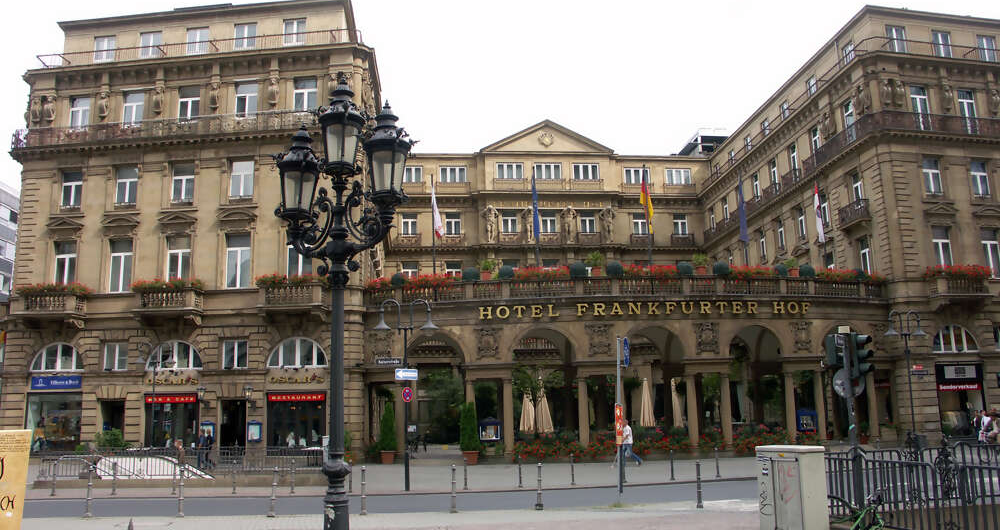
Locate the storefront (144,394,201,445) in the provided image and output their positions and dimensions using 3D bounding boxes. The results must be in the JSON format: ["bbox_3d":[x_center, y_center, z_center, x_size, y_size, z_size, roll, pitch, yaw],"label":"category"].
[{"bbox_3d":[-15.353,7.245,37.690,2.500,2.500,0.400,-3,-11,6],"label":"storefront"}]

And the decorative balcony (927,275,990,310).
[{"bbox_3d":[22.134,1.349,39.265,2.900,1.700,0.950,1,-11,-14],"label":"decorative balcony"}]

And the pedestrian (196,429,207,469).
[{"bbox_3d":[-12.464,7.682,33.816,0.450,1.670,0.480,-1,-10,-2],"label":"pedestrian"}]

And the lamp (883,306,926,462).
[{"bbox_3d":[14.609,4.250,28.834,1.780,5.279,0.520,2,-11,-16],"label":"lamp"}]

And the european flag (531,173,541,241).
[{"bbox_3d":[1.614,-2.651,36.573,0.380,3.050,0.280,-1,-10,0],"label":"european flag"}]

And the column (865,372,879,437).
[{"bbox_3d":[16.483,6.238,35.902,0.420,2.900,0.420,0,-10,-6],"label":"column"}]

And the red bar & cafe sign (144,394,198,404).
[{"bbox_3d":[-15.387,6.281,37.773,2.450,0.330,0.120,-3,-11,6],"label":"red bar & cafe sign"}]

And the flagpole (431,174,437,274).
[{"bbox_3d":[-2.908,-1.416,35.379,0.110,5.289,0.110,-5,-11,11],"label":"flagpole"}]

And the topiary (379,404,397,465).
[{"bbox_3d":[-4.951,7.416,35.600,0.750,2.650,0.750,-1,-11,0],"label":"topiary"}]

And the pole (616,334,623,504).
[{"bbox_3d":[2.532,3.224,17.136,0.080,3.486,0.080,2,-11,-5],"label":"pole"}]

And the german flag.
[{"bbox_3d":[6.549,-2.979,36.163,0.680,2.216,0.350,-1,-11,-3],"label":"german flag"}]

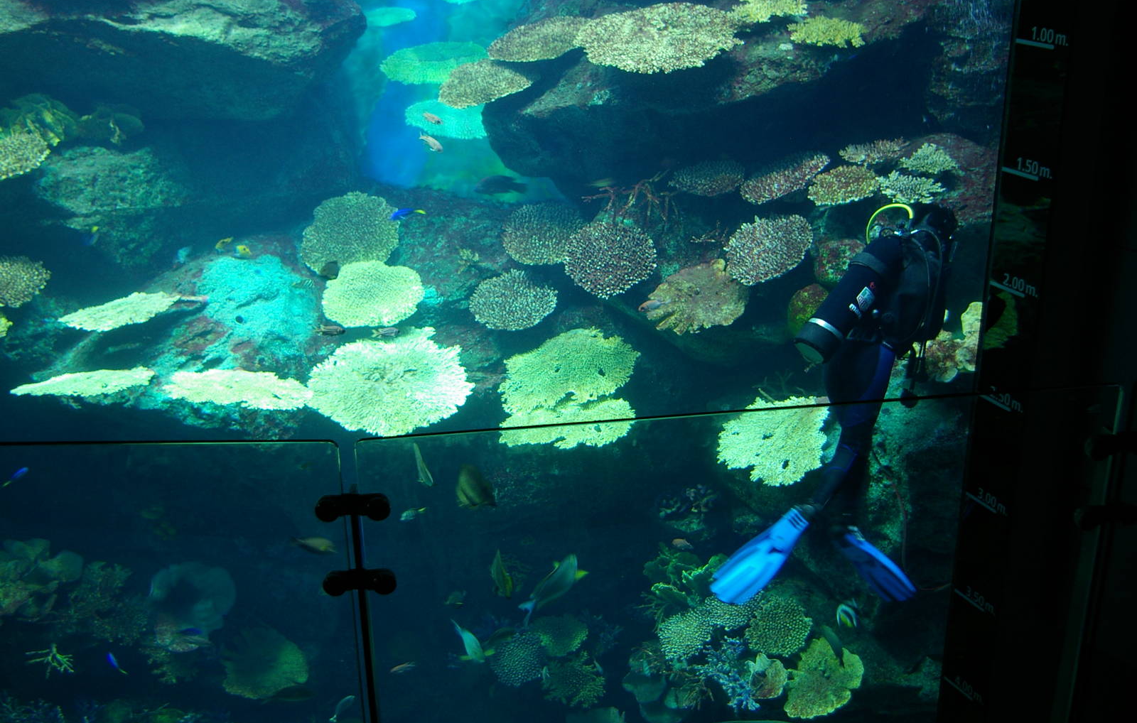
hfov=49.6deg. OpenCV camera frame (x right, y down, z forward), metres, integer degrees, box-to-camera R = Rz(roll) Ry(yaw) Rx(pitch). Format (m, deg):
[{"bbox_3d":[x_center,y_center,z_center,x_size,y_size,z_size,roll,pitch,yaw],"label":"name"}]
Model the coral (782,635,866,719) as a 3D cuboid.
[{"bbox_3d":[1.409,1.747,6.800,0.410,0.330,0.280,-3,22,-5],"label":"coral"}]

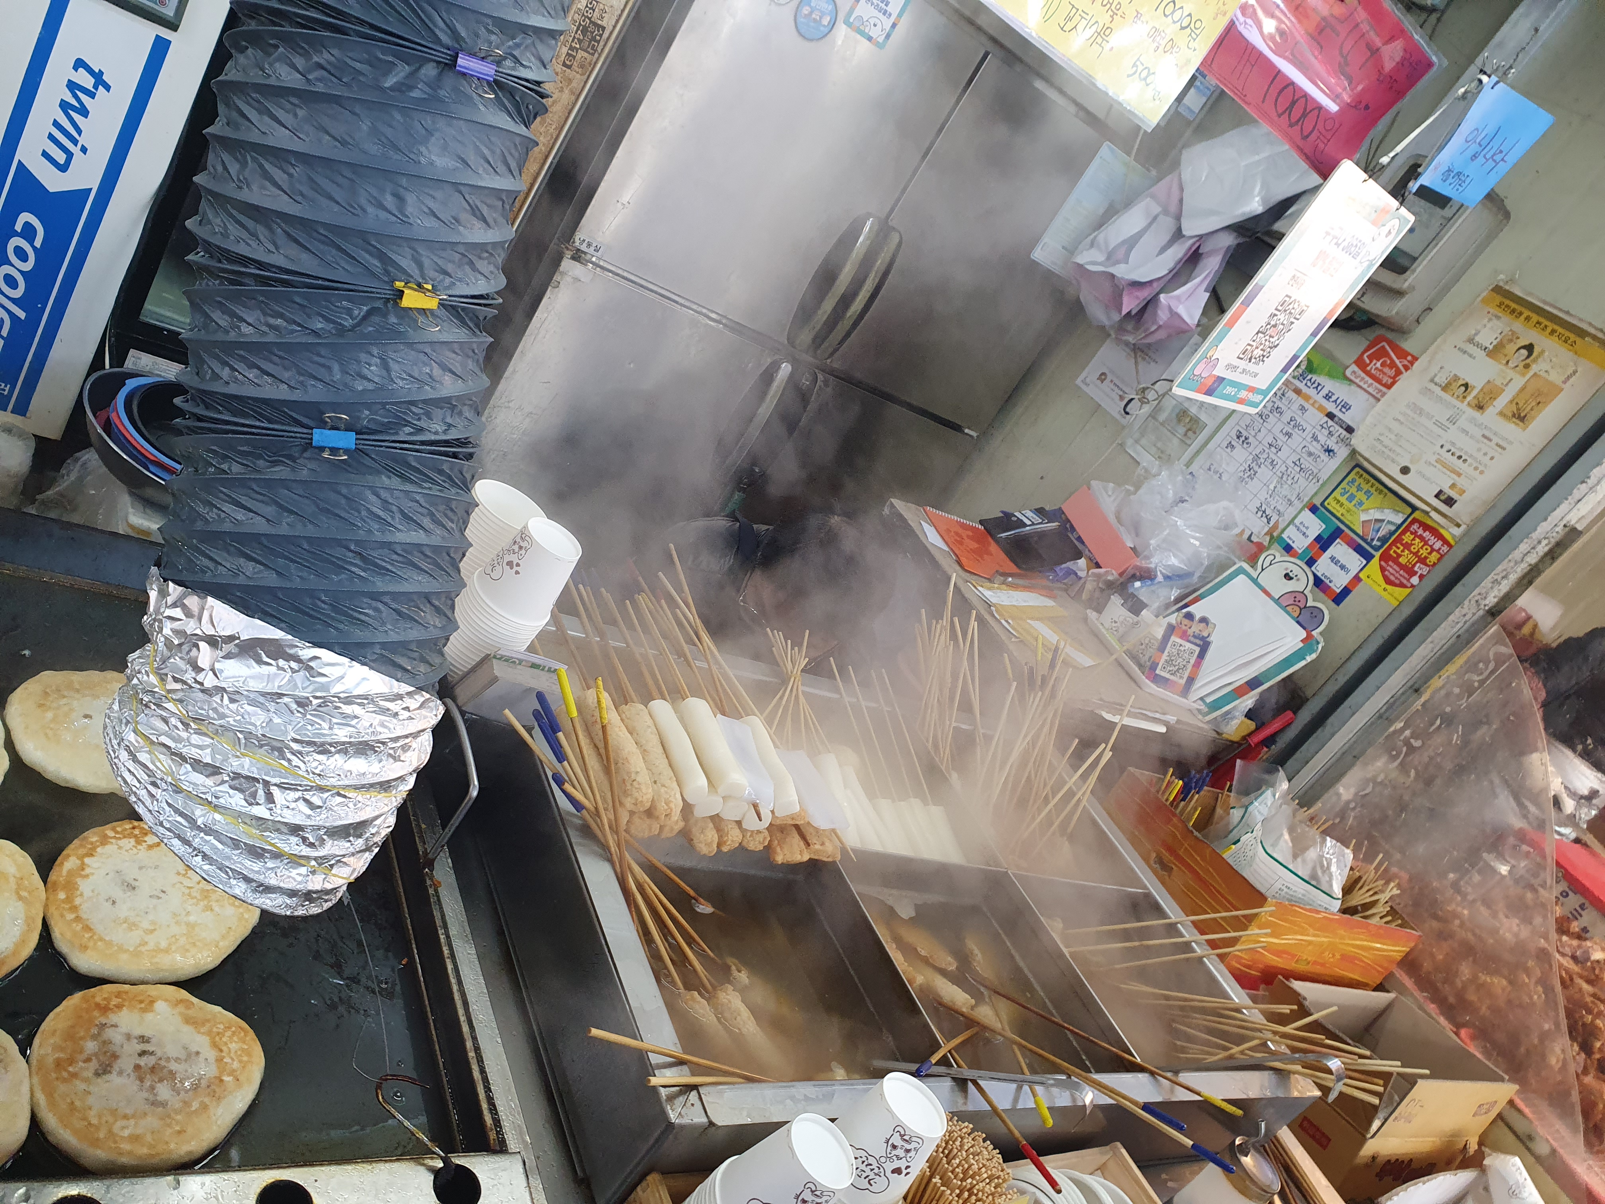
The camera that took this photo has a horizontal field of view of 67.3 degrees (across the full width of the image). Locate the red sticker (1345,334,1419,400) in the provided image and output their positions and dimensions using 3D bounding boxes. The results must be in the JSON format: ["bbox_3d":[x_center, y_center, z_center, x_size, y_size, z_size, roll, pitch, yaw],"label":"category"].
[{"bbox_3d":[1.072,-0.431,2.228,0.008,0.100,0.116,17,28,-37],"label":"red sticker"}]

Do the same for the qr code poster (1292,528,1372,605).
[{"bbox_3d":[0.981,-0.065,2.202,0.008,0.110,0.108,17,28,-37],"label":"qr code poster"}]

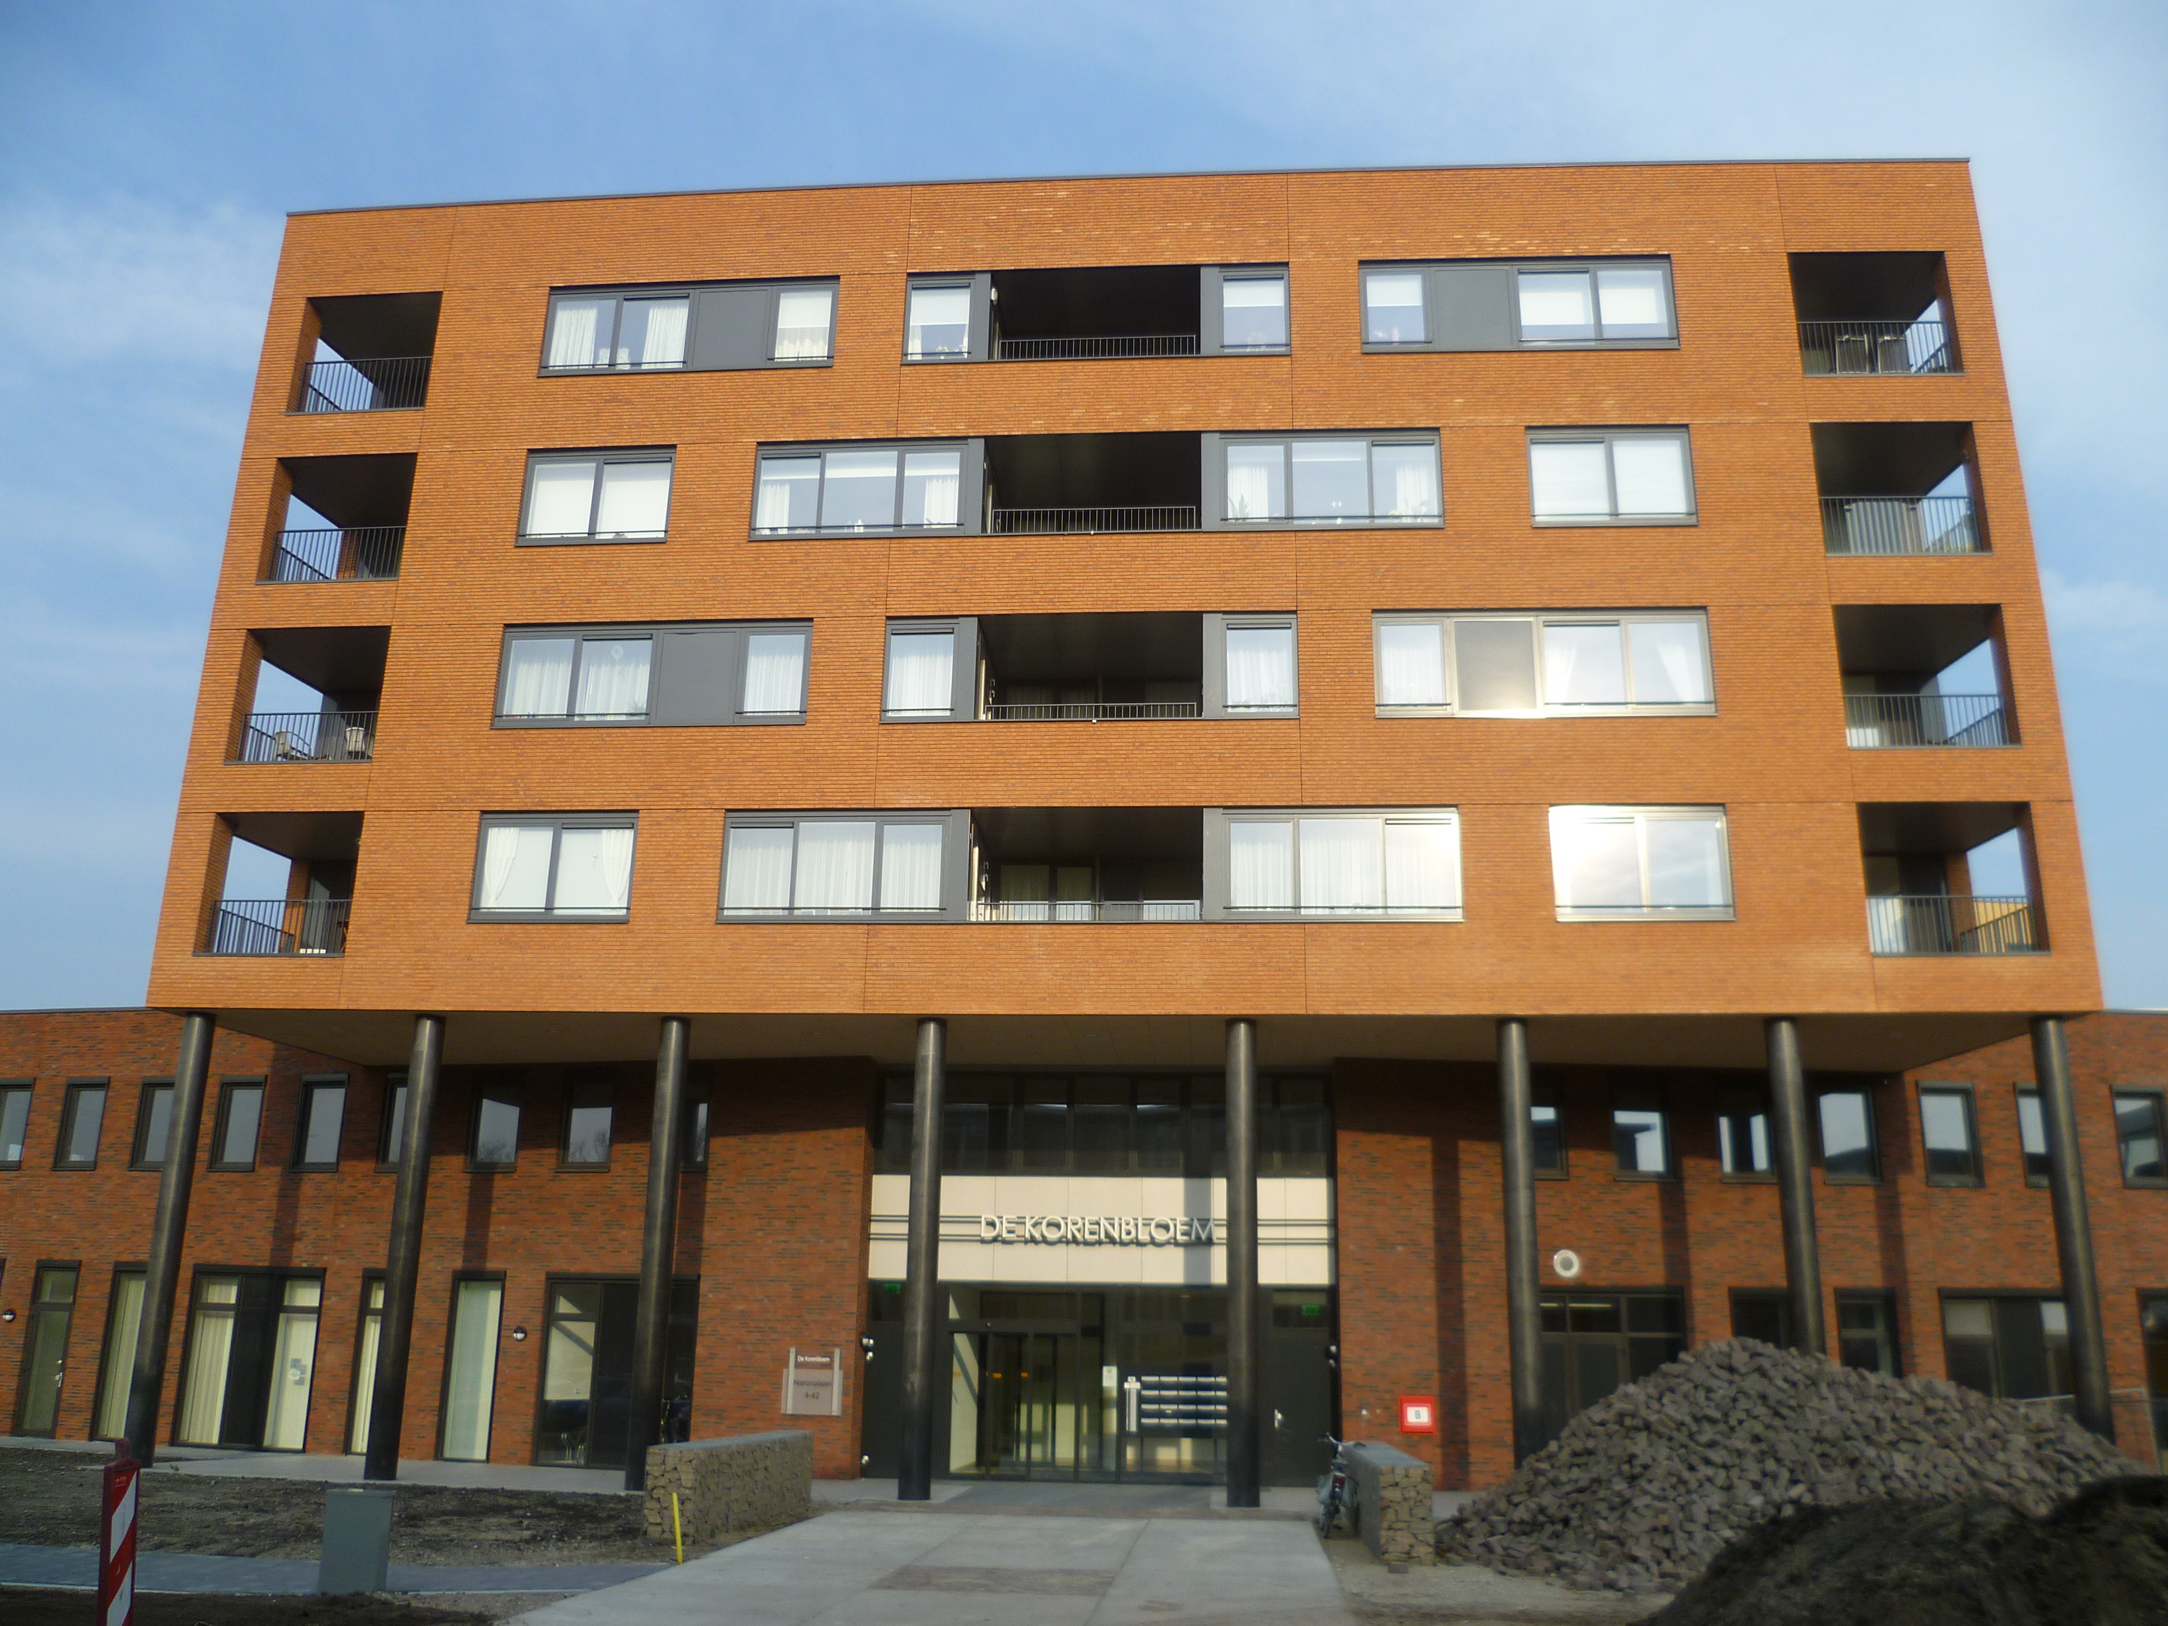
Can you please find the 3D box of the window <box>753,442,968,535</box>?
[{"bbox_3d":[-3.471,-5.043,27.330,3.340,1.592,0.120,0,-17,4],"label":"window"}]

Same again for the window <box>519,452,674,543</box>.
[{"bbox_3d":[-7.691,-4.992,27.666,2.446,1.685,0.120,0,-17,4],"label":"window"}]

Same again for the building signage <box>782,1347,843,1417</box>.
[{"bbox_3d":[-4.160,8.744,26.933,0.971,1.002,0.080,-3,-18,13],"label":"building signage"}]

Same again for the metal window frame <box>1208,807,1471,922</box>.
[{"bbox_3d":[3.534,0.732,25.006,3.672,1.713,0.150,0,-17,4],"label":"metal window frame"}]

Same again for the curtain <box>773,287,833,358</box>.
[{"bbox_3d":[-4.487,-7.830,28.135,0.867,1.319,0.120,0,-17,4],"label":"curtain"}]

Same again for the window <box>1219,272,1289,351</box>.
[{"bbox_3d":[2.667,-7.814,27.352,1.082,1.474,0.120,0,-17,5],"label":"window"}]

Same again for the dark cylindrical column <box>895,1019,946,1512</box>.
[{"bbox_3d":[-2.184,5.972,24.041,0.420,6.430,0.420,1,-17,0],"label":"dark cylindrical column"}]

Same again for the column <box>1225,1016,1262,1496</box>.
[{"bbox_3d":[2.162,5.995,23.793,0.430,6.412,0.430,0,-17,4],"label":"column"}]

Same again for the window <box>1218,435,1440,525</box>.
[{"bbox_3d":[3.763,-5.069,26.778,3.371,1.614,0.150,0,-17,4],"label":"window"}]

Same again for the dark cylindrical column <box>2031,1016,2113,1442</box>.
[{"bbox_3d":[13.197,5.903,23.222,0.450,6.513,0.450,0,-17,4],"label":"dark cylindrical column"}]

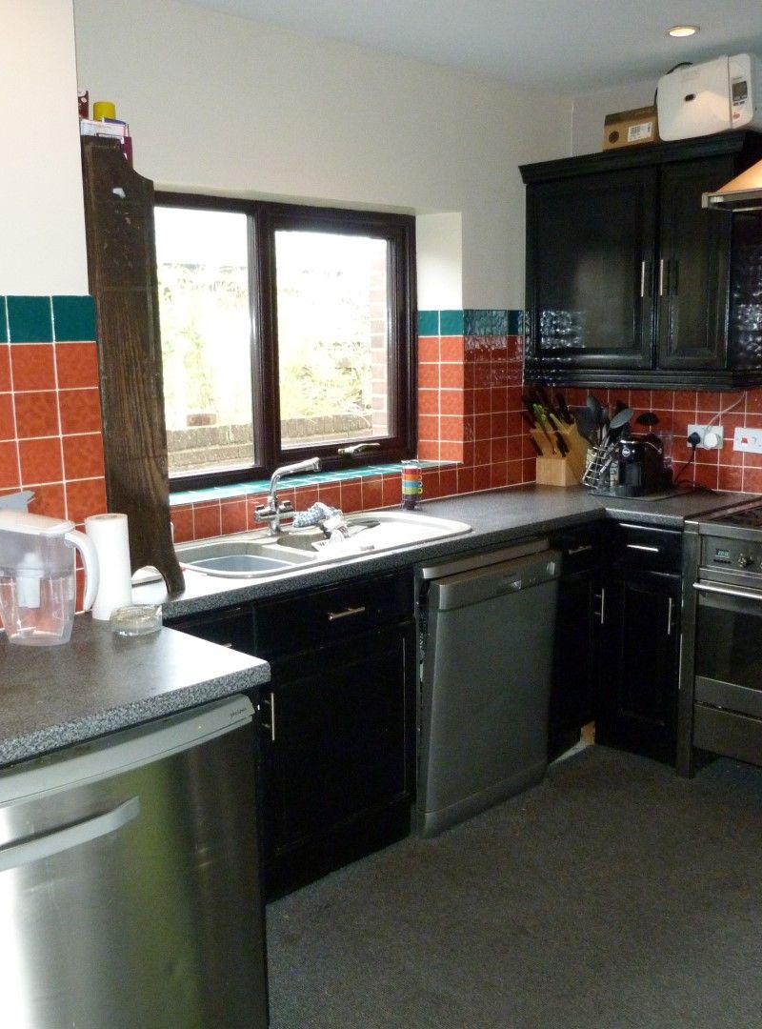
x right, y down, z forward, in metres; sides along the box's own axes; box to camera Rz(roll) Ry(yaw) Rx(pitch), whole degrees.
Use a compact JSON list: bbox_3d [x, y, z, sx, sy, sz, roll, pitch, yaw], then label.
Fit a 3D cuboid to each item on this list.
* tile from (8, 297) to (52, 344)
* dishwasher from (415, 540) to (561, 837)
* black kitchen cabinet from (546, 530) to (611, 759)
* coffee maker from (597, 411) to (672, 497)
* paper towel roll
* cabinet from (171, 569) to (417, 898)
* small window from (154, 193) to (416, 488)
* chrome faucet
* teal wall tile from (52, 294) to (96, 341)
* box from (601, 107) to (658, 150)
[{"bbox_3d":[-0.759,-0.421,2.143,0.100,0.100,0.008,-10,14,-42],"label":"tile"},{"bbox_3d":[0.156,0.507,3.355,0.600,0.845,0.620,-10,14,-42],"label":"dishwasher"},{"bbox_3d":[0.494,0.421,3.703,0.355,0.840,0.570,-10,13,-43],"label":"black kitchen cabinet"},{"bbox_3d":[1.028,-0.204,3.855,0.145,0.230,0.320,5,12,33],"label":"coffee maker"},{"bbox_3d":[-0.619,0.119,2.253,0.090,0.228,0.090,-1,10,0],"label":"paper towel roll"},{"bbox_3d":[-0.406,0.588,2.829,0.855,0.840,0.590,-10,13,-43],"label":"cabinet"},{"bbox_3d":[-0.373,-0.611,3.589,1.360,0.995,0.080,-10,14,-42],"label":"small window"},{"bbox_3d":[-0.273,-0.051,3.033,0.165,0.250,0.240,-10,13,-43],"label":"chrome faucet"},{"bbox_3d":[-0.684,-0.434,2.203,0.096,0.098,0.008,-11,14,-44],"label":"teal wall tile"},{"bbox_3d":[0.985,-1.400,3.657,0.230,0.140,0.215,-10,14,-42],"label":"box"}]

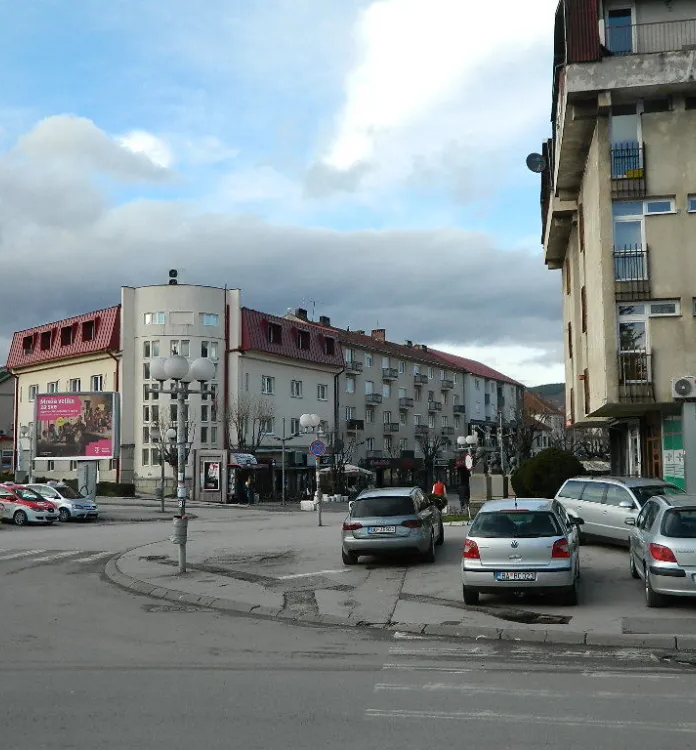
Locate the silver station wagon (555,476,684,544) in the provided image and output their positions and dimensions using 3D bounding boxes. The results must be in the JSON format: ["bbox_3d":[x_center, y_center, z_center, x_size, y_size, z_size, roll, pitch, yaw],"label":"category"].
[{"bbox_3d":[6.500,3.110,20.150,1.750,1.500,4.680,1,-5,-20],"label":"silver station wagon"}]

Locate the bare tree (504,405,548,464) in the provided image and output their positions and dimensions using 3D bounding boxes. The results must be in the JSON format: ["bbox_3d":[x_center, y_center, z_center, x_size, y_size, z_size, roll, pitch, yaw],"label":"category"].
[{"bbox_3d":[11.398,4.768,56.793,2.900,5.801,2.900,-1,-5,0],"label":"bare tree"}]

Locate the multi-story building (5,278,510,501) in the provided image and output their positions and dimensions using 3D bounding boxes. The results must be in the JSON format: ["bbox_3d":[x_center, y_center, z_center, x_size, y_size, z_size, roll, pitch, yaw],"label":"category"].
[{"bbox_3d":[-3.362,5.012,108.756,27.000,15.300,90.000,-2,-5,23],"label":"multi-story building"}]

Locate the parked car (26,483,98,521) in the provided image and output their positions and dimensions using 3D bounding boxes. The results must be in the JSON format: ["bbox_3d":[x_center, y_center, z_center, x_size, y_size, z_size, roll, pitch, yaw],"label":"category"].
[{"bbox_3d":[-13.120,5.760,41.000,4.200,1.580,1.770,-1,-5,30],"label":"parked car"}]

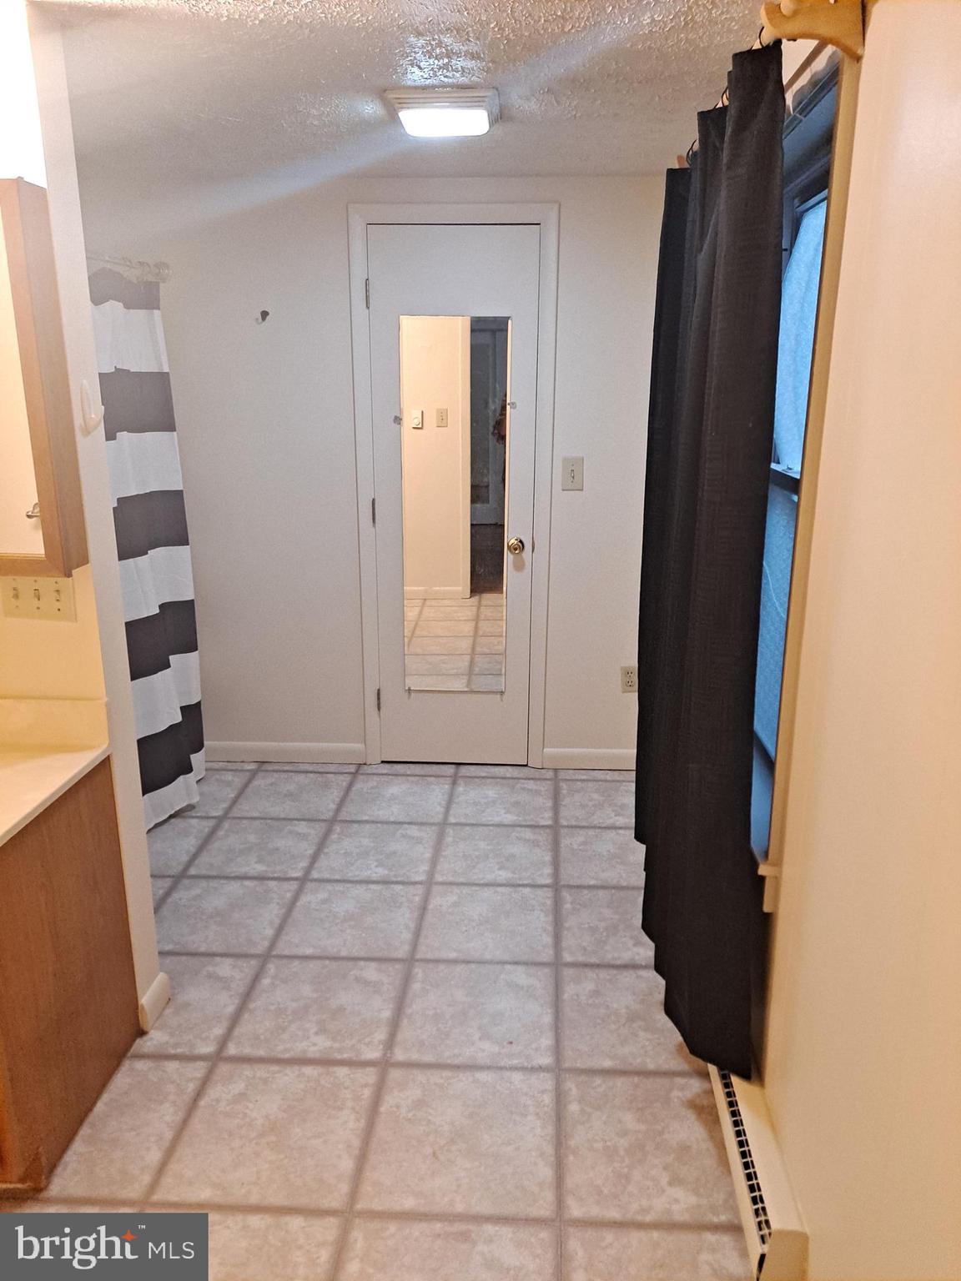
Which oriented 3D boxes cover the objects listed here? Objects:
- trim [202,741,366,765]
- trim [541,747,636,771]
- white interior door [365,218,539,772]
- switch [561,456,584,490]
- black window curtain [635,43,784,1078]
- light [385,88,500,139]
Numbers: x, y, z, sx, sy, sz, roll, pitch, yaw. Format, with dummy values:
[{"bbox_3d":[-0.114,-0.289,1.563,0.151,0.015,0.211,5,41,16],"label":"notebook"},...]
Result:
[{"bbox_3d":[-0.822,0.468,3.818,0.700,0.088,0.014,1,16,1],"label":"trim"},{"bbox_3d":[0.480,0.487,3.788,0.442,0.088,0.014,1,16,1],"label":"trim"},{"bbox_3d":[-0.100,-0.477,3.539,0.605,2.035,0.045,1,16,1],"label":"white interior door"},{"bbox_3d":[0.346,-0.622,3.463,0.081,0.124,0.014,1,16,1],"label":"switch"},{"bbox_3d":[0.507,-0.131,2.159,0.180,1.930,0.980,2,16,4],"label":"black window curtain"},{"bbox_3d":[-0.083,-1.312,2.321,0.270,0.055,0.285,2,16,4],"label":"light"}]

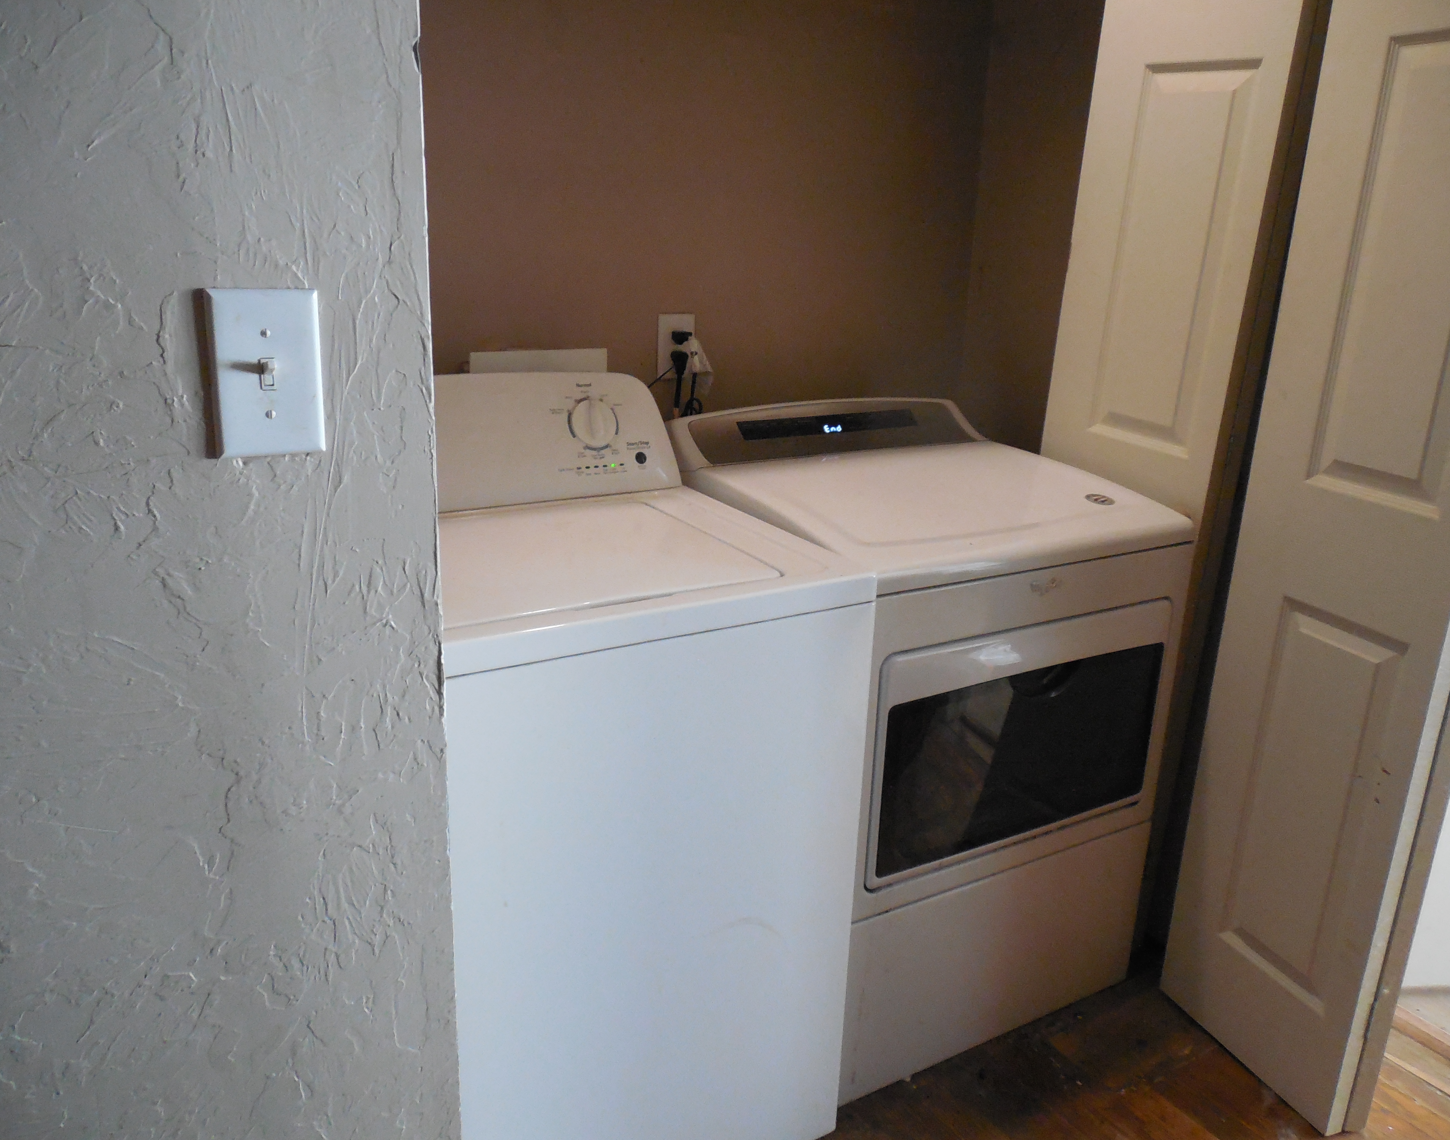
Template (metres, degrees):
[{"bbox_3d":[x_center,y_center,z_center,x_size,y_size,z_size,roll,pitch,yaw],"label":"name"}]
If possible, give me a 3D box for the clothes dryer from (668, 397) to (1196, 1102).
[{"bbox_3d":[0.315,0.251,2.038,0.689,1.037,0.696,-8,20,-29],"label":"clothes dryer"}]

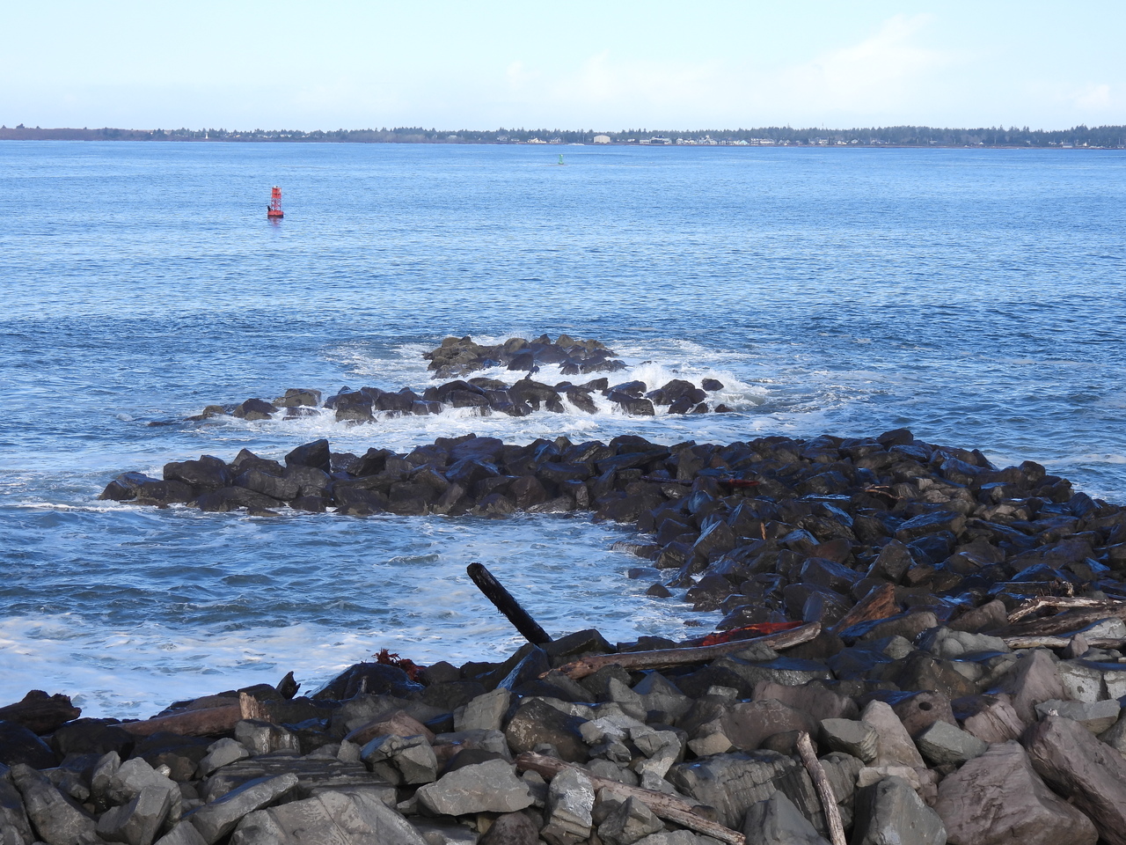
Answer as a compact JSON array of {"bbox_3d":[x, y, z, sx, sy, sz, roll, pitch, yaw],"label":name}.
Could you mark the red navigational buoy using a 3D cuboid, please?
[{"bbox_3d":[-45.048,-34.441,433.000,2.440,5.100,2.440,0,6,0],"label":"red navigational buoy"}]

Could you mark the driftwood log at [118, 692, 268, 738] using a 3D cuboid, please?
[{"bbox_3d":[-6.947,5.500,51.680,2.750,0.500,0.520,-7,6,1],"label":"driftwood log"}]

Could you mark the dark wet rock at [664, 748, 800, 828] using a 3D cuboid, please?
[{"bbox_3d":[2.678,5.792,43.500,2.050,1.050,1.500,0,6,0],"label":"dark wet rock"}]

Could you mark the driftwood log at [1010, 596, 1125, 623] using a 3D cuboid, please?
[{"bbox_3d":[10.605,3.918,58.222,2.500,0.420,0.500,-3,6,-5],"label":"driftwood log"}]

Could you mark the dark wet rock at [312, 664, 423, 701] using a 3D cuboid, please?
[{"bbox_3d":[-4.141,5.537,58.500,2.300,0.800,1.500,0,6,0],"label":"dark wet rock"}]

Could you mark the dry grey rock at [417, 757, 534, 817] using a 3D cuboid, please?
[{"bbox_3d":[-1.260,5.185,39.414,1.580,0.700,1.050,0,6,0],"label":"dry grey rock"}]

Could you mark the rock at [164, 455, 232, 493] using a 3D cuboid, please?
[{"bbox_3d":[-12.990,1.833,98.500,2.400,1.250,1.700,0,6,0],"label":"rock"}]

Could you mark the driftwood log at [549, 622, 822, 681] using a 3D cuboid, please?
[{"bbox_3d":[2.632,5.061,60.600,6.300,0.500,0.500,-6,8,-20],"label":"driftwood log"}]

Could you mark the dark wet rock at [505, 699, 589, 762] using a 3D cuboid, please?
[{"bbox_3d":[-0.294,5.592,50.000,1.450,1.000,1.200,0,6,0],"label":"dark wet rock"}]

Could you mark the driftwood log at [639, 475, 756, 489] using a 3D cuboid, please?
[{"bbox_3d":[4.367,1.896,88.278,4.000,0.330,0.330,2,6,15],"label":"driftwood log"}]

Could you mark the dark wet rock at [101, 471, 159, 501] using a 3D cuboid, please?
[{"bbox_3d":[-14.909,2.169,95.340,1.950,0.950,1.400,0,6,0],"label":"dark wet rock"}]

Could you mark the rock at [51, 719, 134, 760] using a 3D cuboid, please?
[{"bbox_3d":[-8.843,5.964,52.000,1.500,0.750,1.200,0,6,0],"label":"rock"}]

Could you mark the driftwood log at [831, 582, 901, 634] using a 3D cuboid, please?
[{"bbox_3d":[6.555,4.017,59.975,1.500,0.500,0.500,-30,17,-19],"label":"driftwood log"}]

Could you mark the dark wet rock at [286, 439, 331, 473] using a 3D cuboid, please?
[{"bbox_3d":[-8.725,1.160,94.725,1.500,1.150,1.250,0,6,0],"label":"dark wet rock"}]

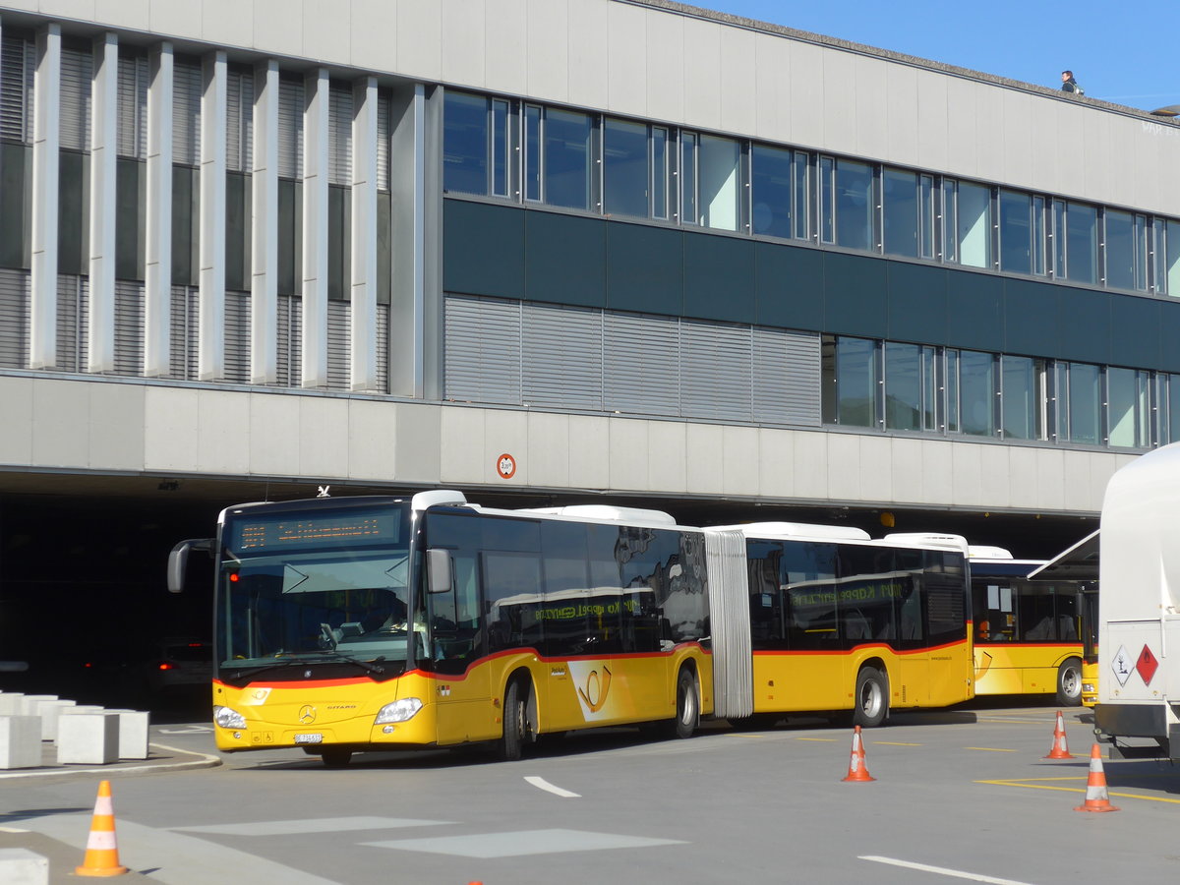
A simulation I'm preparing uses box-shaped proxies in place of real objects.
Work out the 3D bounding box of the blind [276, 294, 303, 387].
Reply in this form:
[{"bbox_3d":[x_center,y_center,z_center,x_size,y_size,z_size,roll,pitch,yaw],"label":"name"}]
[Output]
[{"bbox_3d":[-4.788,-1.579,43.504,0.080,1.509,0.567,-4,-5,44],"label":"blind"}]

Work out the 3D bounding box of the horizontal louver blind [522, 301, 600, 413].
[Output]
[{"bbox_3d":[-0.452,-1.415,45.508,1.836,1.688,0.100,4,-5,-44],"label":"horizontal louver blind"}]

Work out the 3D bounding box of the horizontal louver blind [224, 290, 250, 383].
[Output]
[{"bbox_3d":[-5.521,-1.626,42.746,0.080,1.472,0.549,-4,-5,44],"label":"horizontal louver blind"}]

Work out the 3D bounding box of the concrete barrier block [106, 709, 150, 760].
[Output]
[{"bbox_3d":[-5.001,3.141,29.336,0.500,0.500,0.500,0,-4,-6],"label":"concrete barrier block"}]

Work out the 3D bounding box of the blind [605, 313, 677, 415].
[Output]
[{"bbox_3d":[0.896,-1.325,46.825,1.825,1.687,0.100,4,-5,-44],"label":"blind"}]

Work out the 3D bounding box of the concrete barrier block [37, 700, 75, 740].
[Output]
[{"bbox_3d":[-6.632,3.448,33.856,0.490,0.490,0.490,1,-4,-11],"label":"concrete barrier block"}]

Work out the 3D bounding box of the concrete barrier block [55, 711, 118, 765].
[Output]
[{"bbox_3d":[-5.240,3.095,28.490,0.515,0.510,0.515,-1,-4,8],"label":"concrete barrier block"}]

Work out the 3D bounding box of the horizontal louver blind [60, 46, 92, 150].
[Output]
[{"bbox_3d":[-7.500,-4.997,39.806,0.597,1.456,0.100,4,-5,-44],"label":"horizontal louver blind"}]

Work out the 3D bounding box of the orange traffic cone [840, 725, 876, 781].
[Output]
[{"bbox_3d":[2.465,2.847,25.000,0.320,0.510,0.320,0,-4,0],"label":"orange traffic cone"}]

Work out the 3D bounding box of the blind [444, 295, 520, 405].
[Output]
[{"bbox_3d":[-1.748,-1.480,44.792,0.080,1.682,1.687,-4,-5,44],"label":"blind"}]

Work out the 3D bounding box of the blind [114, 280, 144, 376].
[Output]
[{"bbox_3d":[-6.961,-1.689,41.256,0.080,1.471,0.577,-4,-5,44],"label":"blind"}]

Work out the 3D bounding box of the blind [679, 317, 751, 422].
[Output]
[{"bbox_3d":[2.277,-1.254,48.953,0.080,1.683,1.895,-4,-5,44],"label":"blind"}]

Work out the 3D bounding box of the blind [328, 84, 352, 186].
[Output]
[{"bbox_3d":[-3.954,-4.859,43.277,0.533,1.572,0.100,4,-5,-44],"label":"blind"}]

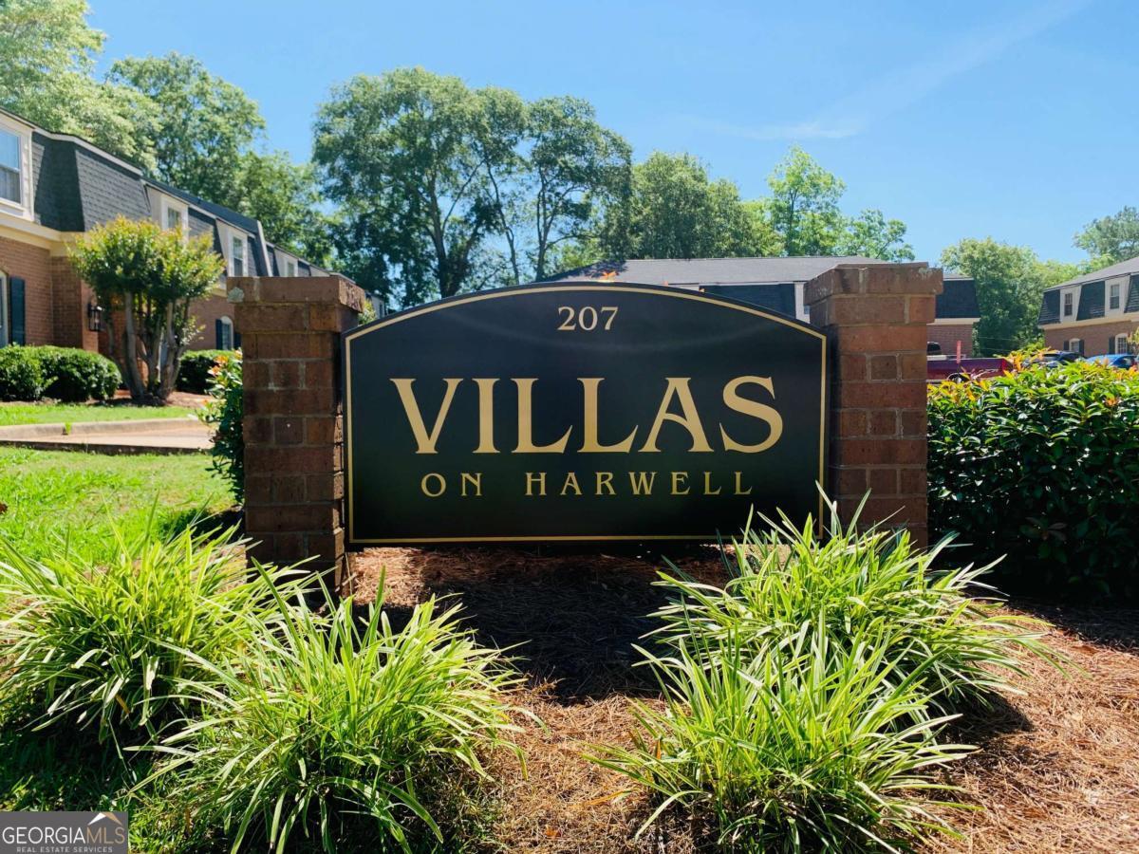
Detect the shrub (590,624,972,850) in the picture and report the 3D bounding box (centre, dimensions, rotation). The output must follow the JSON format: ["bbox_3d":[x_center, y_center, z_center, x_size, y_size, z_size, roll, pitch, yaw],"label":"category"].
[{"bbox_3d":[0.397,0.507,1.600,0.680,0.350,0.600,0,2,14],"label":"shrub"}]

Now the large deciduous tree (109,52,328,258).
[{"bbox_3d":[-18.331,-10.442,44.714,11.535,18.045,10.382,-1,3,-22],"label":"large deciduous tree"}]

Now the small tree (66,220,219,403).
[{"bbox_3d":[-7.400,-2.061,14.970,2.665,3.206,2.532,-2,3,-26],"label":"small tree"}]

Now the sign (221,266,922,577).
[{"bbox_3d":[0.057,0.042,3.144,2.468,1.160,0.385,0,2,0],"label":"sign"}]

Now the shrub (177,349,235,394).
[{"bbox_3d":[-8.005,-1.233,19.011,1.522,0.968,1.522,0,2,0],"label":"shrub"}]

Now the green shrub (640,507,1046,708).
[{"bbox_3d":[0.718,0.435,2.196,0.990,0.440,0.850,0,2,18],"label":"green shrub"}]

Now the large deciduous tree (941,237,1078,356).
[{"bbox_3d":[25.521,-6.619,49.626,8.015,8.661,7.214,1,3,27],"label":"large deciduous tree"}]

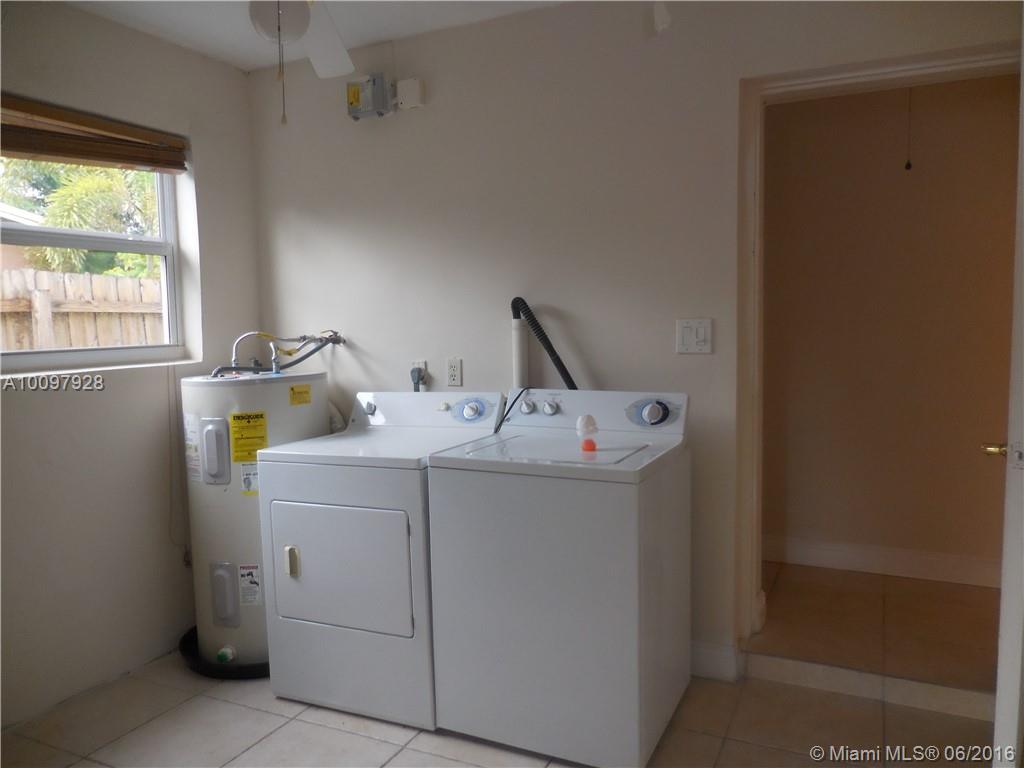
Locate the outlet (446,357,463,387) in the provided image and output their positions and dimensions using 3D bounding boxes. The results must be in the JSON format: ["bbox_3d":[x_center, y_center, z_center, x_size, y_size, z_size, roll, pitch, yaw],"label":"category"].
[{"bbox_3d":[-0.243,-0.046,3.139,0.071,0.116,0.014,1,5,26],"label":"outlet"}]

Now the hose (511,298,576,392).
[{"bbox_3d":[0.123,-0.152,2.888,0.268,0.383,0.080,1,5,26],"label":"hose"}]

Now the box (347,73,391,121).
[{"bbox_3d":[-0.605,-1.219,3.145,0.143,0.133,0.115,1,5,26],"label":"box"}]

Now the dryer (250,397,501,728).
[{"bbox_3d":[-0.433,0.584,2.817,0.686,1.075,0.690,1,5,23],"label":"dryer"}]

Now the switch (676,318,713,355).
[{"bbox_3d":[0.665,-0.173,2.691,0.120,0.121,0.014,1,5,26],"label":"switch"}]

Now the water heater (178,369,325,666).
[{"bbox_3d":[-1.057,0.527,3.154,0.585,1.130,0.590,0,5,19],"label":"water heater"}]

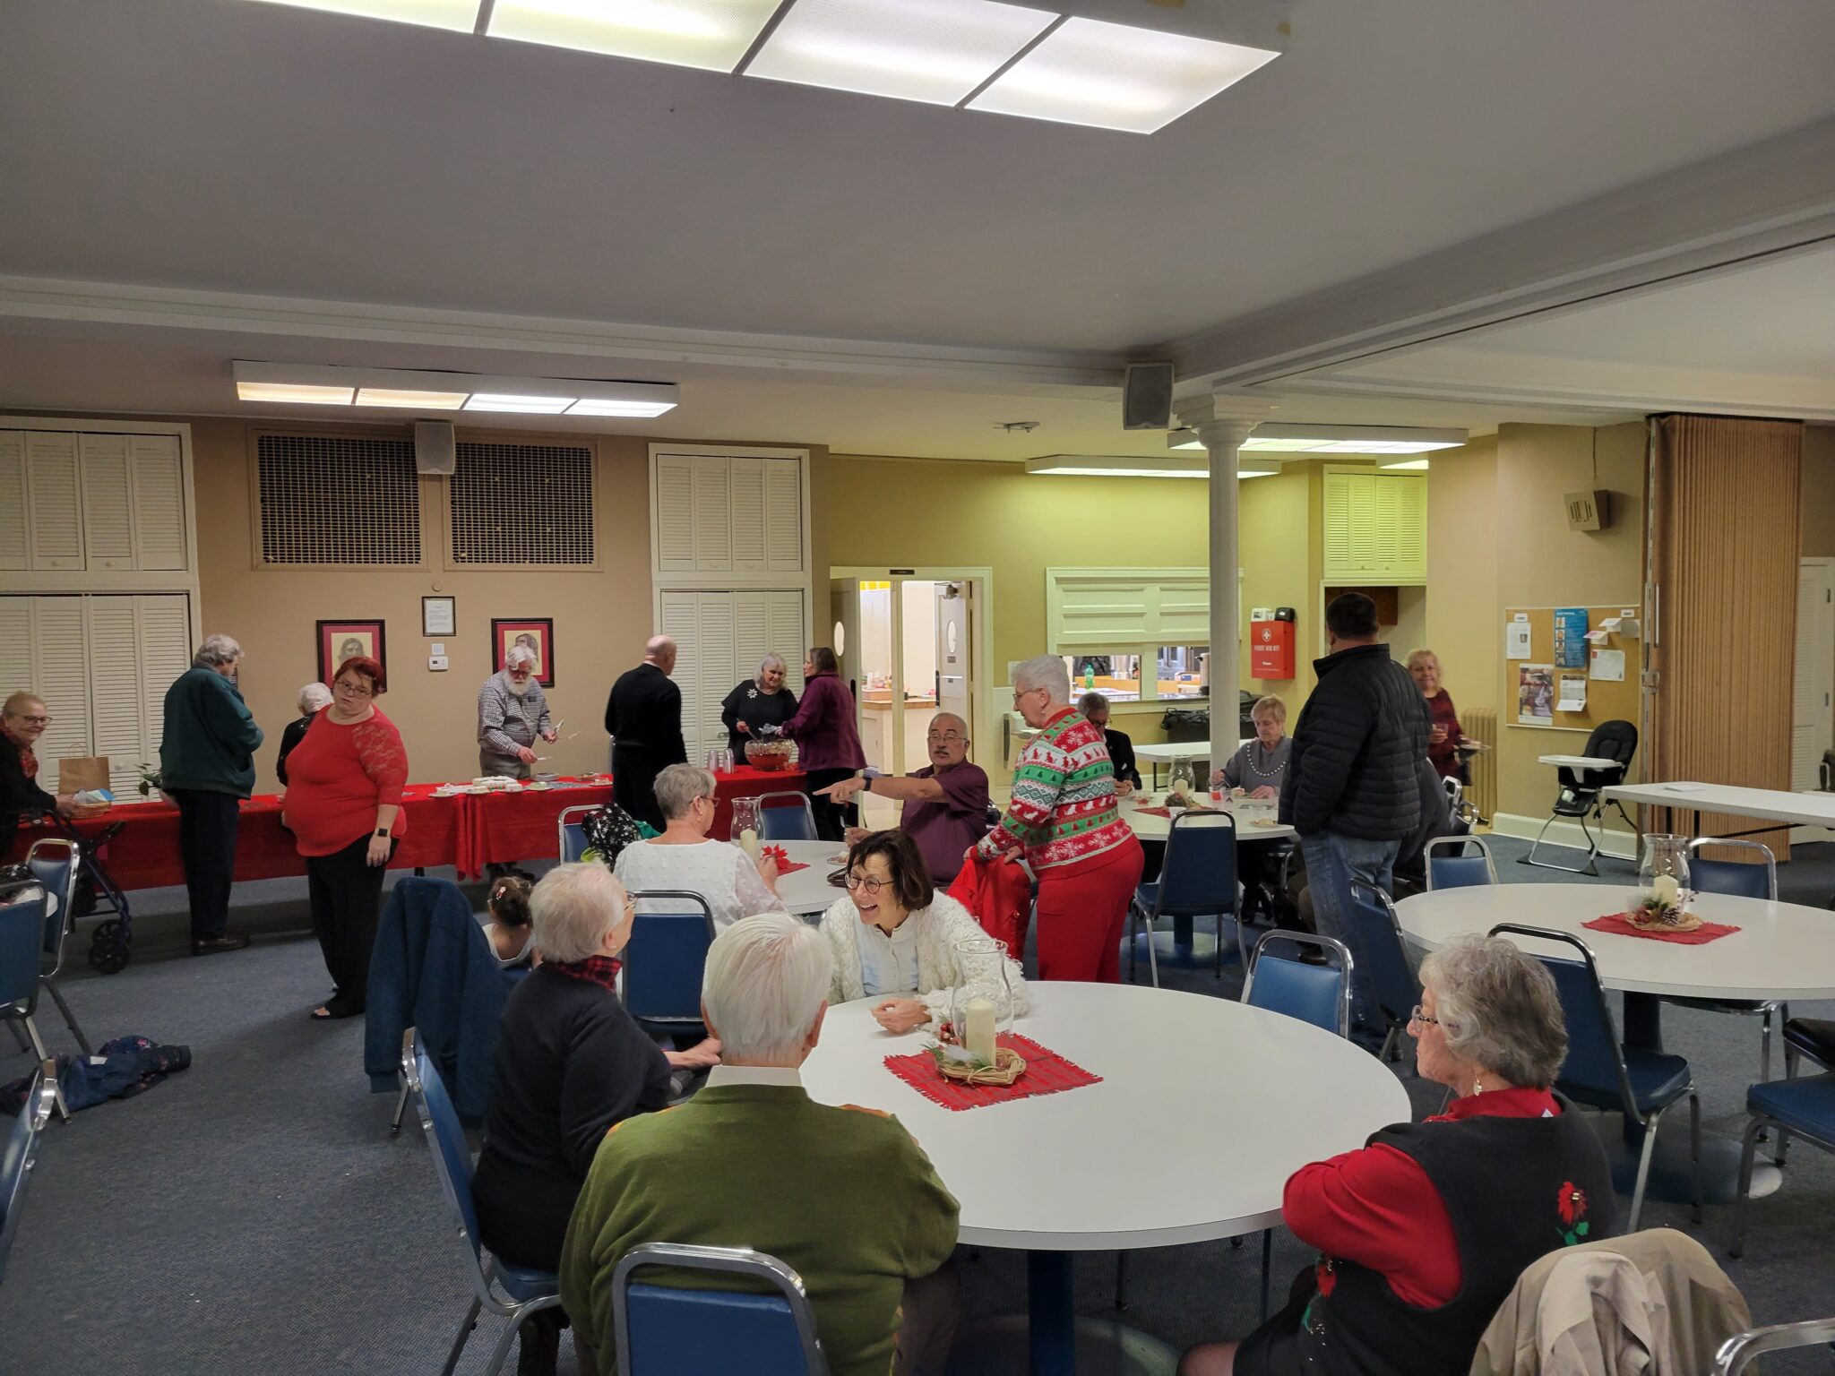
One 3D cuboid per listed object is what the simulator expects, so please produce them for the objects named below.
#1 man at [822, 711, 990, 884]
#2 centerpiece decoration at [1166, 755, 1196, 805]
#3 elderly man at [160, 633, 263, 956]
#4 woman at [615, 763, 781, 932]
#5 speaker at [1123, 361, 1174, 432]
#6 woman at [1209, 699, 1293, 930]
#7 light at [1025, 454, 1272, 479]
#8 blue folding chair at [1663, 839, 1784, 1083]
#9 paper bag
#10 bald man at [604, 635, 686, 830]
[{"bbox_3d":[-0.061,0.786,5.988,0.780,1.320,0.560,-3,4,-38],"label":"man"},{"bbox_3d":[1.394,0.507,7.264,0.135,0.260,0.135,-1,3,0],"label":"centerpiece decoration"},{"bbox_3d":[-3.814,0.559,7.456,0.530,1.710,0.450,2,4,41],"label":"elderly man"},{"bbox_3d":[-0.776,0.886,4.789,0.530,1.260,0.750,0,3,13],"label":"woman"},{"bbox_3d":[1.306,-1.655,7.800,0.265,0.380,0.210,-1,12,-17],"label":"speaker"},{"bbox_3d":[1.938,0.690,7.887,0.560,1.270,0.750,1,4,33],"label":"woman"},{"bbox_3d":[2.212,-2.055,12.813,2.360,0.125,0.590,-2,3,-23],"label":"light"},{"bbox_3d":[2.842,1.025,4.891,0.450,0.890,0.560,2,4,39],"label":"blue folding chair"},{"bbox_3d":[-4.494,0.527,7.454,0.235,0.290,0.130,-2,3,-26],"label":"paper bag"},{"bbox_3d":[-1.587,0.529,8.009,0.520,1.670,0.340,1,3,22],"label":"bald man"}]

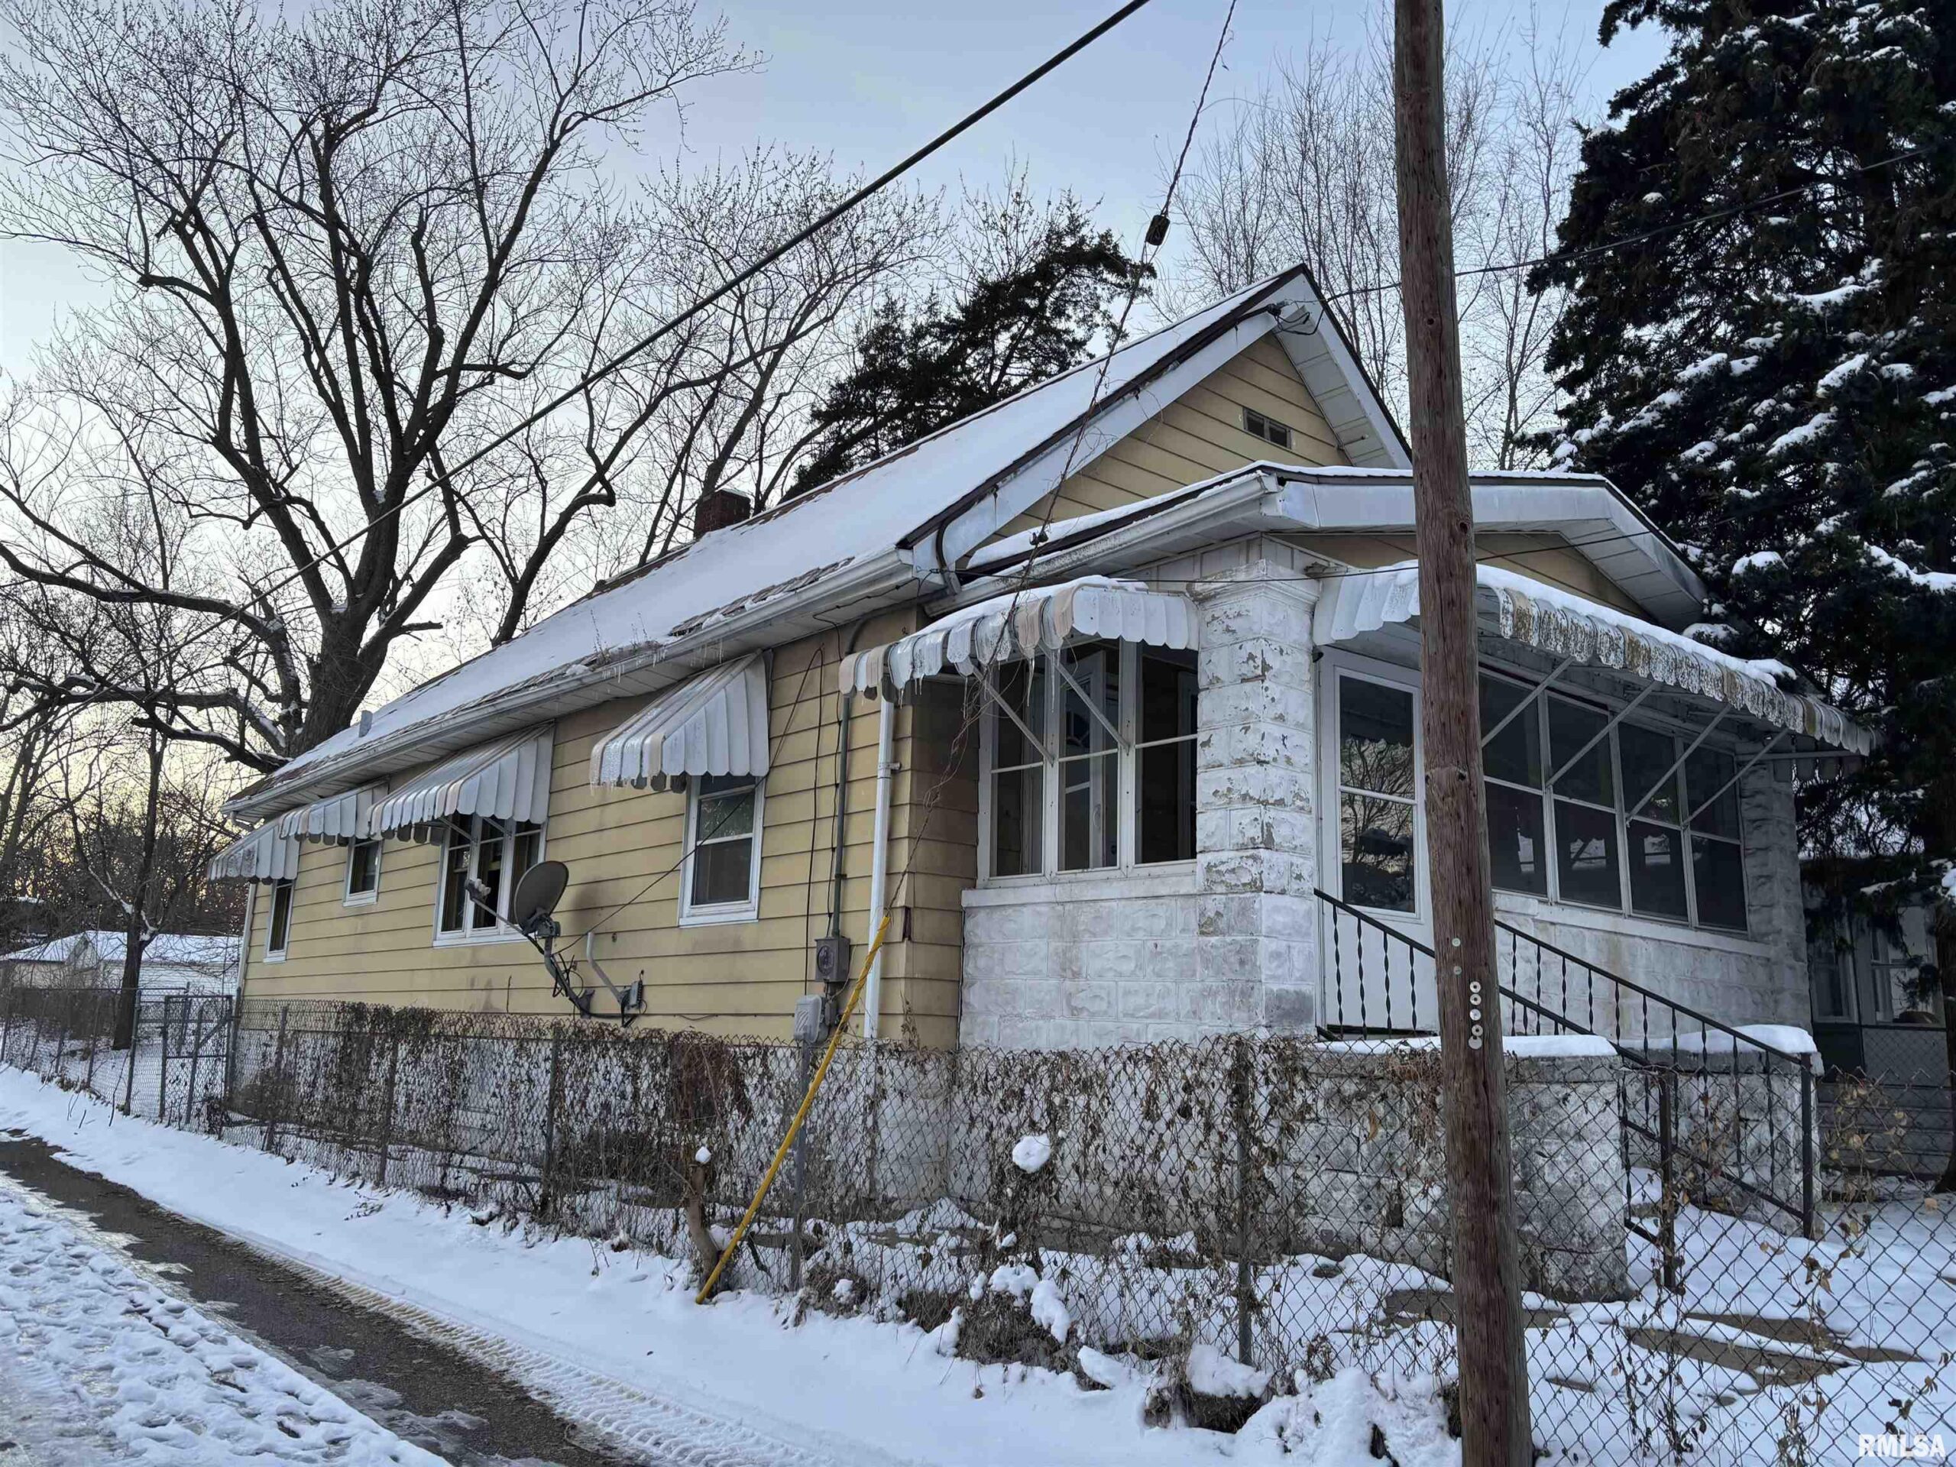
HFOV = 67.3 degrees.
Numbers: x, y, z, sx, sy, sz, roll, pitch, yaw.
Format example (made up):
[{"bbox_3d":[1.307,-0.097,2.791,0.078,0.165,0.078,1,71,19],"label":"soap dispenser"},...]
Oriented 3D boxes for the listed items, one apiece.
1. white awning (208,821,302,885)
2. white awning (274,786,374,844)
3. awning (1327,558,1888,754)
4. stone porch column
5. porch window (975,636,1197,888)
[{"bbox_3d":[-8.594,1.349,17.488,0.750,0.830,0.920,11,-15,-39],"label":"white awning"},{"bbox_3d":[-6.769,0.825,15.419,0.740,0.660,1.090,11,-15,-39],"label":"white awning"},{"bbox_3d":[3.985,-0.281,8.917,5.480,0.400,0.730,11,-15,-39],"label":"awning"},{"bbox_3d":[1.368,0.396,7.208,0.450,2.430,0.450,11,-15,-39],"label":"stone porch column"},{"bbox_3d":[0.624,0.129,8.210,0.121,1.374,1.889,11,-15,-39],"label":"porch window"}]

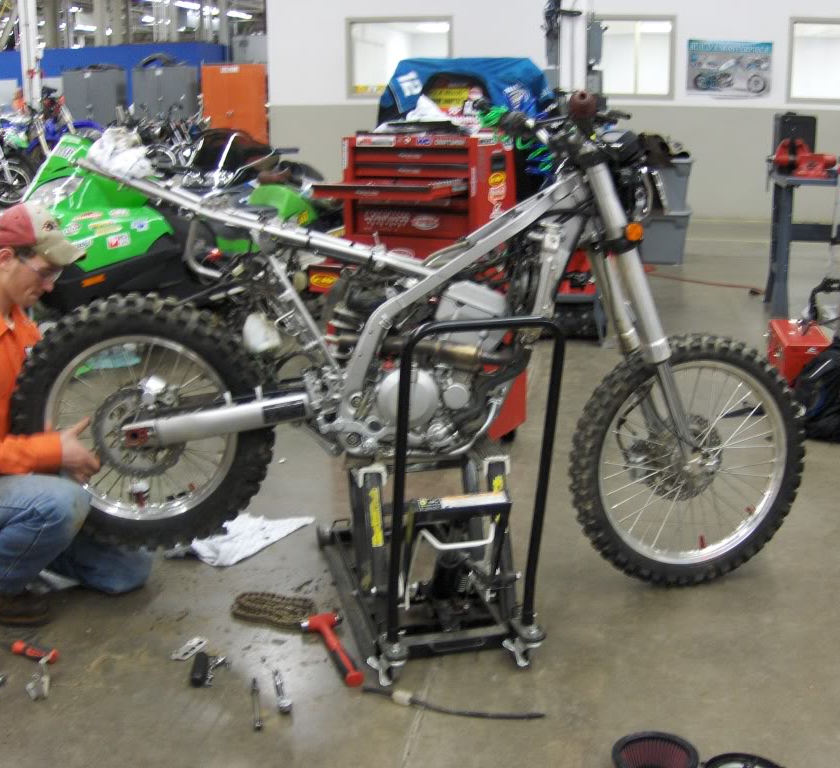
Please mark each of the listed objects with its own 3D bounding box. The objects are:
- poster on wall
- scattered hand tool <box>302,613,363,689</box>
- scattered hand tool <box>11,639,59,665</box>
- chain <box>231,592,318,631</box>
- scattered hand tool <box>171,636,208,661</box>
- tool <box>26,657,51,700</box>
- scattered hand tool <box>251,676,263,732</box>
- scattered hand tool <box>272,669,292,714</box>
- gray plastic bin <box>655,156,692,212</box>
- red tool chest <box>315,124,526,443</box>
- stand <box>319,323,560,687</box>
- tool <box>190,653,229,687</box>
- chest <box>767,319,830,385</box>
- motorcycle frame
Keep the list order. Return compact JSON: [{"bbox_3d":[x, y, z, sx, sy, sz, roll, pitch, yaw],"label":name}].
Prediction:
[{"bbox_3d":[3.268,-3.315,10.914,0.930,0.620,0.015,0,15,0],"label":"poster on wall"},{"bbox_3d":[-0.203,0.628,2.482,0.106,0.042,0.328,-5,16,-19],"label":"scattered hand tool"},{"bbox_3d":[-0.918,0.637,2.465,0.124,0.034,0.036,6,16,20],"label":"scattered hand tool"},{"bbox_3d":[-0.388,0.587,2.715,0.220,0.040,0.150,4,15,14],"label":"chain"},{"bbox_3d":[-0.552,0.640,2.496,0.040,0.012,0.101,7,17,25],"label":"scattered hand tool"},{"bbox_3d":[-0.878,0.680,2.393,0.075,0.028,0.150,-4,16,-14],"label":"tool"},{"bbox_3d":[-0.358,0.699,2.268,0.018,0.016,0.200,-3,15,-11],"label":"scattered hand tool"},{"bbox_3d":[-0.311,0.682,2.303,0.034,0.030,0.157,-4,16,-15],"label":"scattered hand tool"},{"bbox_3d":[1.770,-1.530,7.790,0.420,0.400,0.580,0,16,0],"label":"gray plastic bin"},{"bbox_3d":[-0.007,-0.309,3.820,0.620,1.200,0.540,8,17,29],"label":"red tool chest"},{"bbox_3d":[0.005,0.184,2.637,0.420,0.820,0.800,-4,15,-14],"label":"stand"},{"bbox_3d":[-0.497,0.668,2.420,0.095,0.036,0.125,-3,15,-10],"label":"tool"},{"bbox_3d":[1.640,-0.064,4.522,0.185,0.322,0.530,2,15,9],"label":"chest"},{"bbox_3d":[-0.070,-0.201,2.622,1.460,0.770,0.310,-1,15,-5],"label":"motorcycle frame"}]

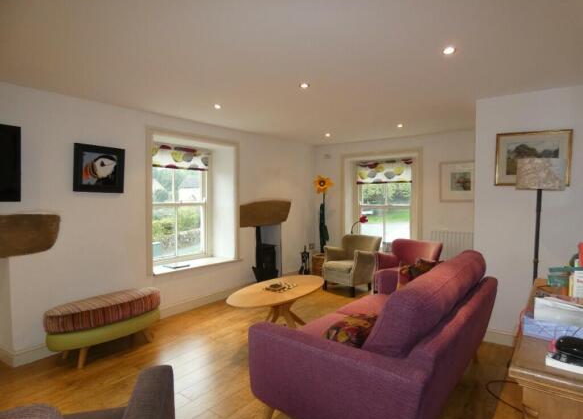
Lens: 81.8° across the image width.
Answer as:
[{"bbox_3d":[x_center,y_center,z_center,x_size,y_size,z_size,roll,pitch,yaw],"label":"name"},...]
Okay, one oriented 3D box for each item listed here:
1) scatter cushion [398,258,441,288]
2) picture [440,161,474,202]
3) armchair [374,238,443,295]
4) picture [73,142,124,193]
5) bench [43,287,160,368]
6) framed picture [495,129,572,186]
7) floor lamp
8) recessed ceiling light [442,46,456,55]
[{"bbox_3d":[1.139,0.645,2.989,0.420,0.360,0.140,2,-23,41],"label":"scatter cushion"},{"bbox_3d":[2.169,-0.349,4.309,0.505,0.519,0.025,2,2,38],"label":"picture"},{"bbox_3d":[1.619,0.870,4.653,0.700,0.780,0.740,2,3,30],"label":"armchair"},{"bbox_3d":[-1.759,-0.366,3.101,0.030,0.422,0.427,2,2,41],"label":"picture"},{"bbox_3d":[-1.713,1.086,3.181,0.410,0.485,1.050,2,3,38],"label":"bench"},{"bbox_3d":[2.194,-0.459,3.075,0.560,0.485,0.030,2,3,38],"label":"framed picture"},{"bbox_3d":[1.936,0.425,2.657,0.324,1.658,0.324,2,2,41],"label":"floor lamp"},{"bbox_3d":[0.955,-0.946,2.036,0.085,0.020,0.085,2,2,41],"label":"recessed ceiling light"}]

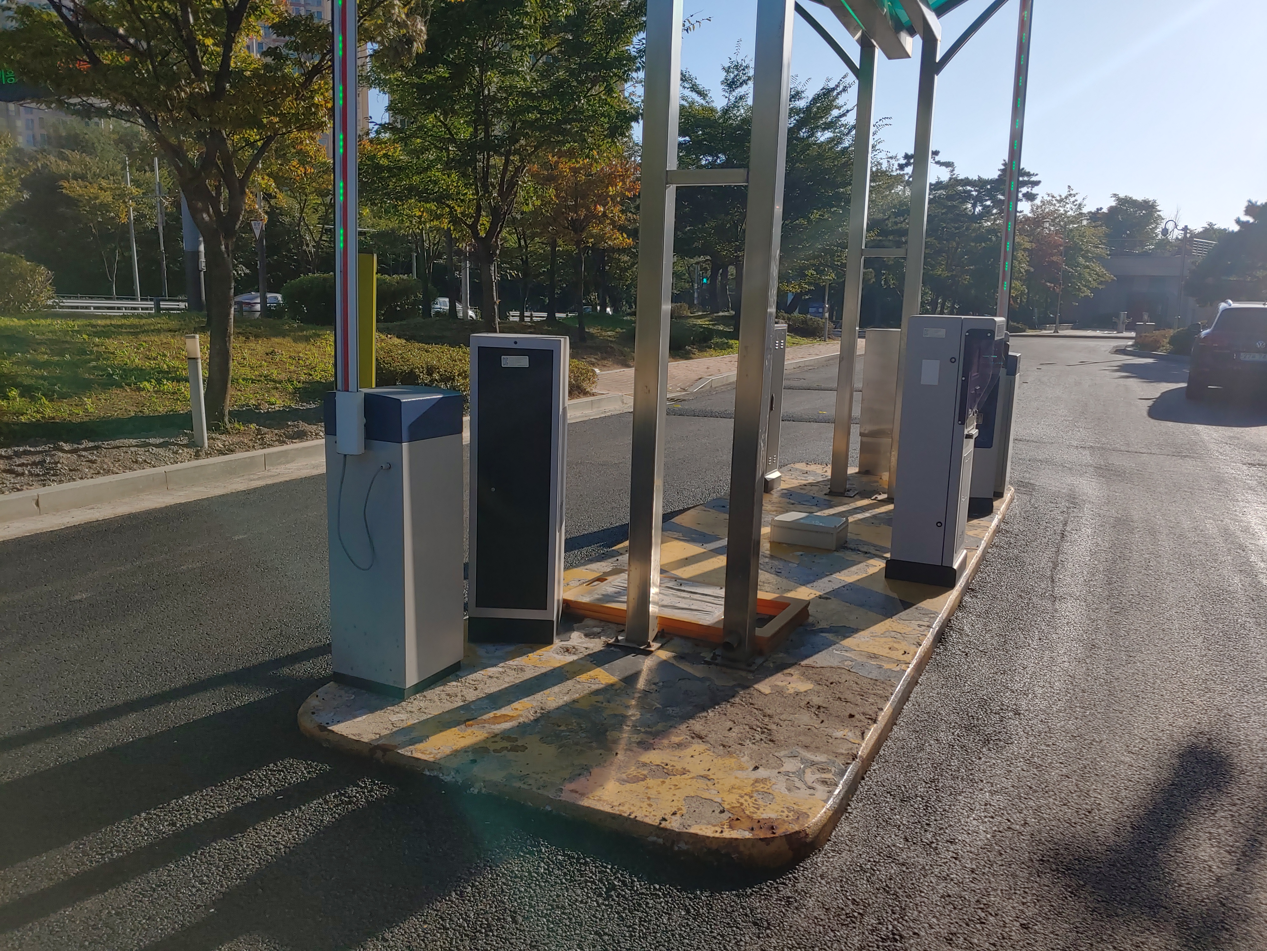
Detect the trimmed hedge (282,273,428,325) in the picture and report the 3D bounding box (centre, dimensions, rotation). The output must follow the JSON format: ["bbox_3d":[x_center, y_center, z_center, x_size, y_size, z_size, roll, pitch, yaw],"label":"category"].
[{"bbox_3d":[-8.222,-5.214,27.000,4.100,1.450,1.600,1,10,-5],"label":"trimmed hedge"}]

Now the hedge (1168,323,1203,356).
[{"bbox_3d":[16.642,-4.031,27.300,1.350,1.020,1.300,7,13,25],"label":"hedge"}]

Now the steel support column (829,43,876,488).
[{"bbox_3d":[1.686,-1.515,6.962,0.105,3.350,0.105,6,11,24],"label":"steel support column"}]

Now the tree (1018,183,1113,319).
[{"bbox_3d":[17.820,-9.105,38.000,3.700,5.600,3.600,7,11,25],"label":"tree"}]

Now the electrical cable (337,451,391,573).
[{"bbox_3d":[-0.937,0.135,3.184,0.233,0.410,0.060,7,13,23],"label":"electrical cable"}]

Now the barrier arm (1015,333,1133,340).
[{"bbox_3d":[16.423,-5.175,34.000,4.900,0.150,0.250,3,10,7],"label":"barrier arm"}]

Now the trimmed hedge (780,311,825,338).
[{"bbox_3d":[4.557,-4.097,25.000,1.400,0.720,1.100,7,11,25],"label":"trimmed hedge"}]

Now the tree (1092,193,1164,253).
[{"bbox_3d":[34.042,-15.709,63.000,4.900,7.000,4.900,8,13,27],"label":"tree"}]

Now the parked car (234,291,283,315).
[{"bbox_3d":[-17.549,-8.276,45.000,1.830,1.470,4.600,8,13,27],"label":"parked car"}]

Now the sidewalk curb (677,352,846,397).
[{"bbox_3d":[2.858,-2.074,18.216,0.220,0.170,10.627,7,13,25],"label":"sidewalk curb"}]

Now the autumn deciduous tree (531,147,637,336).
[{"bbox_3d":[-1.178,-5.581,22.000,2.500,4.500,2.500,2,10,-2],"label":"autumn deciduous tree"}]

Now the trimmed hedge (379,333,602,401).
[{"bbox_3d":[-2.067,-1.218,11.180,1.550,0.680,3.613,8,13,27],"label":"trimmed hedge"}]

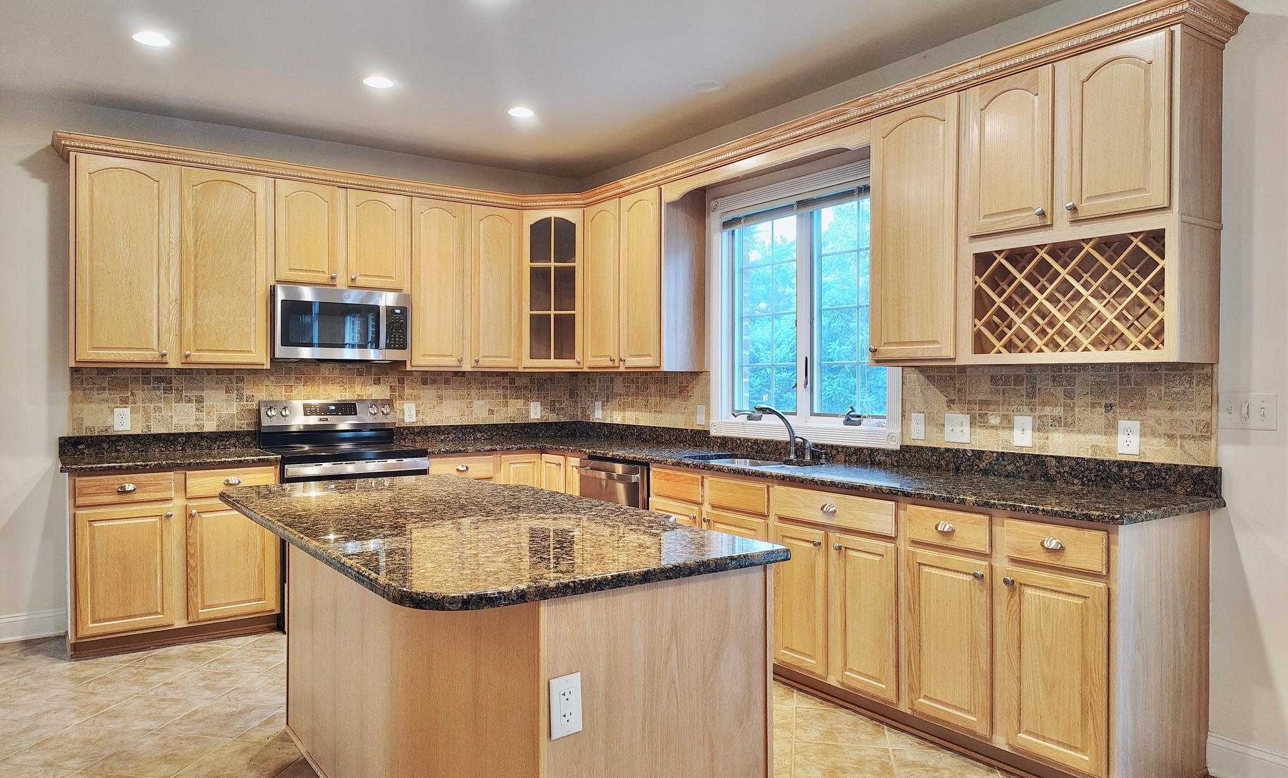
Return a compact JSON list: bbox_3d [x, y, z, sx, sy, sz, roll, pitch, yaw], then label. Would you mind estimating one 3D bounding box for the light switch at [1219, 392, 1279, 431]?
[{"bbox_3d":[1.919,0.071,2.848,0.014,0.117,0.165,0,1,-35],"label":"light switch"}]

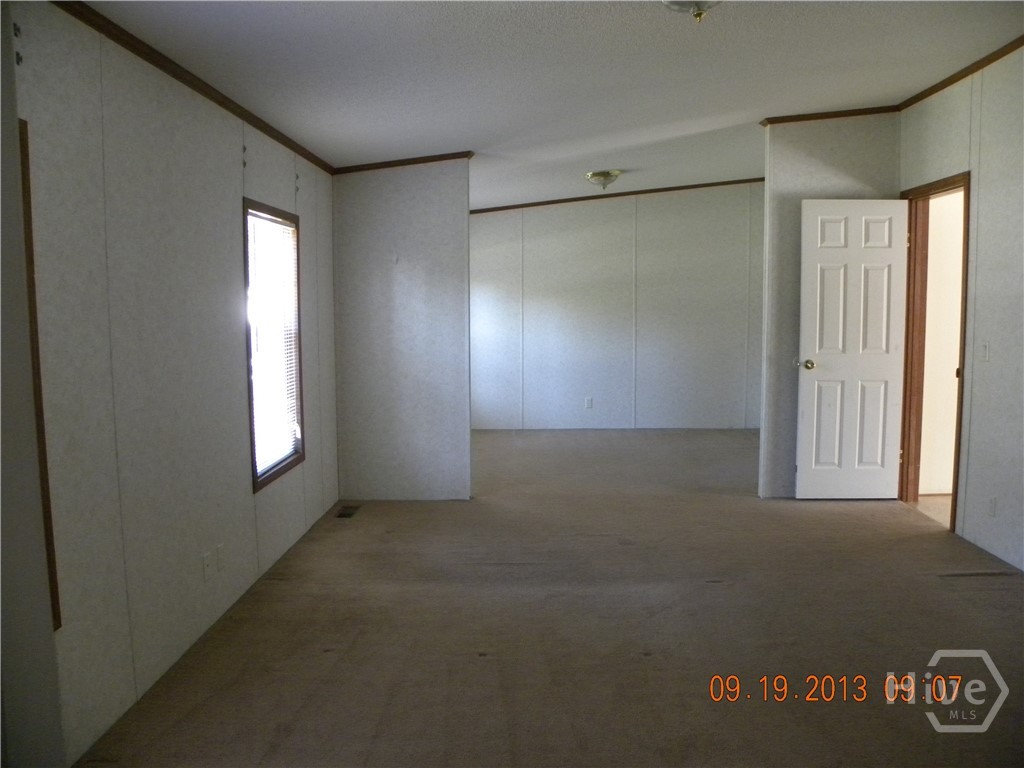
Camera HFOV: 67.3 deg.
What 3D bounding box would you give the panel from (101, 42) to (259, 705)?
[{"bbox_3d":[-1.320,-0.086,3.140,0.060,2.240,1.220,0,6,2],"label":"panel"}]

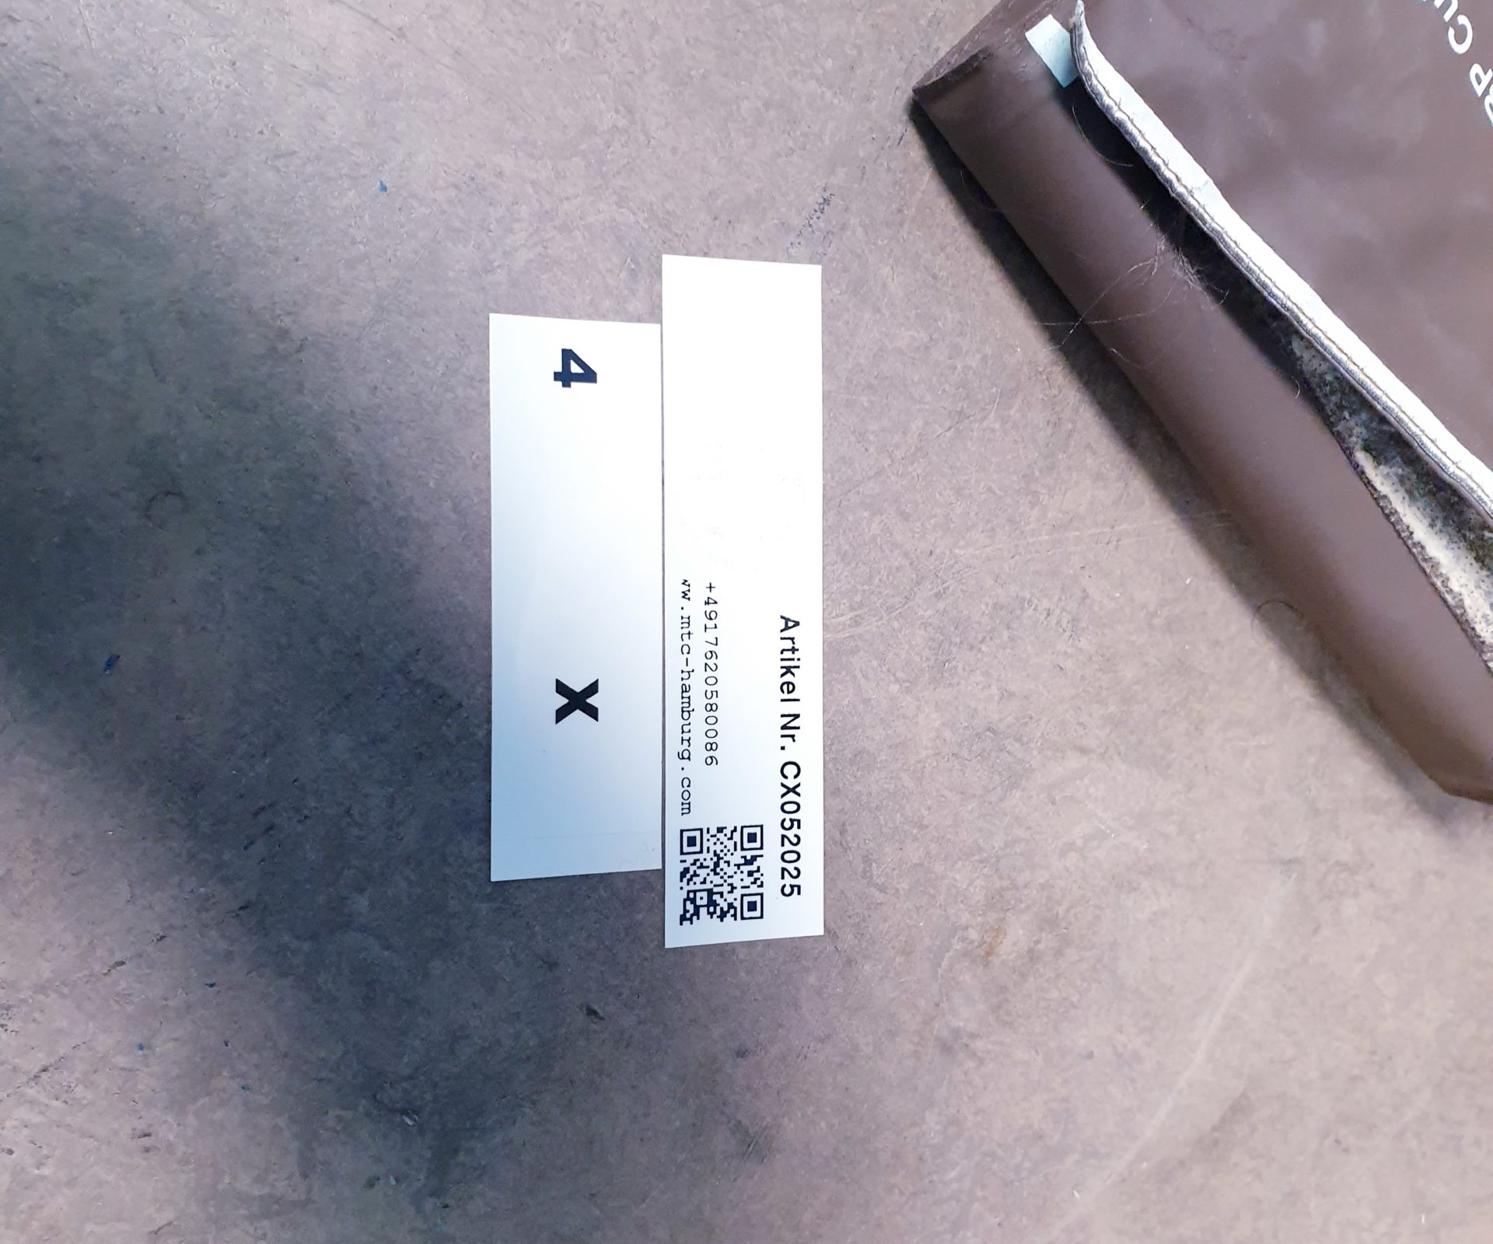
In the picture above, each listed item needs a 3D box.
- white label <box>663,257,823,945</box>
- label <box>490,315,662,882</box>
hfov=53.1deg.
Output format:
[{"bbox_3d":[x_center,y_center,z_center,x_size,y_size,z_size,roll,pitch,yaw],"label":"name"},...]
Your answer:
[{"bbox_3d":[0.000,-0.003,0.221,0.025,0.001,0.101,-1,91,-20],"label":"white label"},{"bbox_3d":[-0.024,-0.003,0.213,0.025,0.001,0.079,0,91,-20],"label":"label"}]

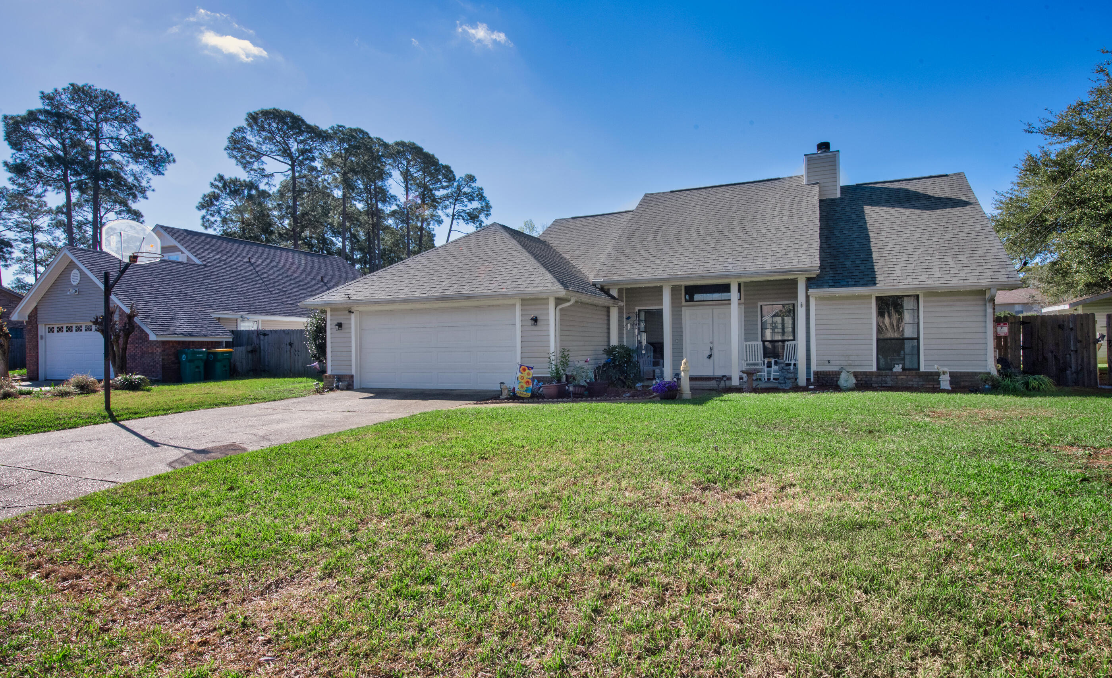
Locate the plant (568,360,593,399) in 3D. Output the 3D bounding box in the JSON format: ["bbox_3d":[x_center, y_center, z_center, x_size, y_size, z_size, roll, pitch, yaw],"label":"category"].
[{"bbox_3d":[0.520,0.861,12.885,0.520,0.780,0.500,-1,-1,0],"label":"plant"}]

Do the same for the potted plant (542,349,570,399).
[{"bbox_3d":[0.003,0.720,12.693,0.600,1.080,0.550,-1,-1,0],"label":"potted plant"}]

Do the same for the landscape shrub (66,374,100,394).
[{"bbox_3d":[-12.569,1.175,15.592,0.760,0.500,0.720,0,-1,-39],"label":"landscape shrub"}]

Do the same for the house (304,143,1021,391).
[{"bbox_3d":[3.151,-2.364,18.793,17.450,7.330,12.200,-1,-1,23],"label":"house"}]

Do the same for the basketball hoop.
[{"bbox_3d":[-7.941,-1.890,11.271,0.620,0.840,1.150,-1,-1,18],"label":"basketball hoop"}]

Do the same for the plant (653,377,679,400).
[{"bbox_3d":[2.294,1.019,12.269,0.550,0.450,0.500,-1,-1,0],"label":"plant"}]

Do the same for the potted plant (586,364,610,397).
[{"bbox_3d":[0.943,0.887,12.938,0.500,0.720,0.450,-1,-1,0],"label":"potted plant"}]

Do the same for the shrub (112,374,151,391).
[{"bbox_3d":[-12.031,1.190,16.635,0.950,0.460,0.850,0,-1,-36],"label":"shrub"}]

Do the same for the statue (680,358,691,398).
[{"bbox_3d":[2.689,0.799,12.219,0.230,0.880,0.230,-1,-1,0],"label":"statue"}]

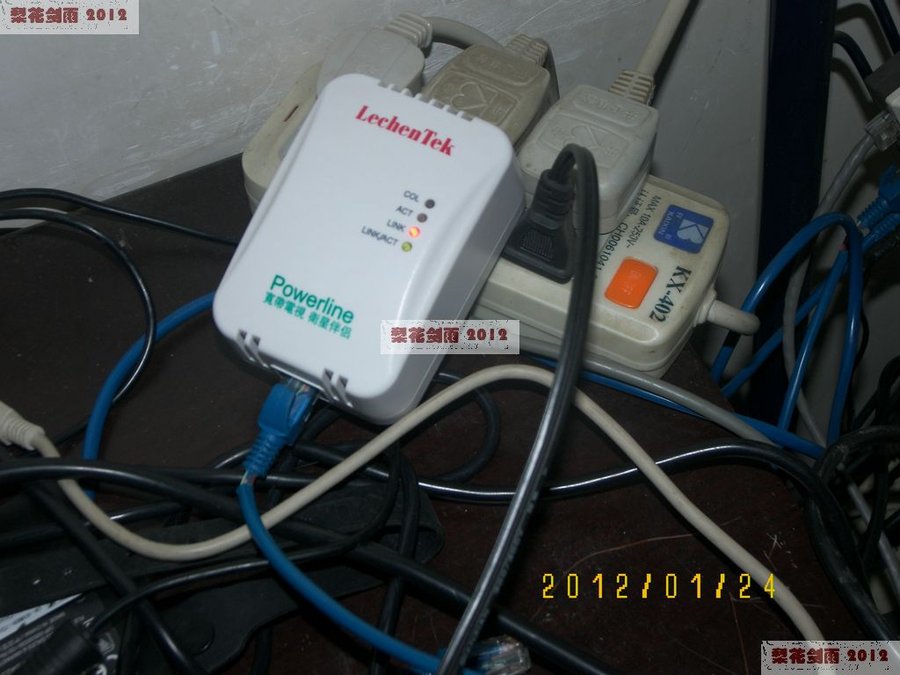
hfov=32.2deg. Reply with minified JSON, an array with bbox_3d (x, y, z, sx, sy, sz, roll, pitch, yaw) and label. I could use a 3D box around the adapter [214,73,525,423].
[{"bbox_3d":[-0.025,-0.029,0.505,0.073,0.030,0.100,24,78,23],"label":"adapter"}]

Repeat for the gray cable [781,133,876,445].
[{"bbox_3d":[0.162,-0.014,0.677,0.037,0.174,0.035,-9,47,0],"label":"gray cable"}]

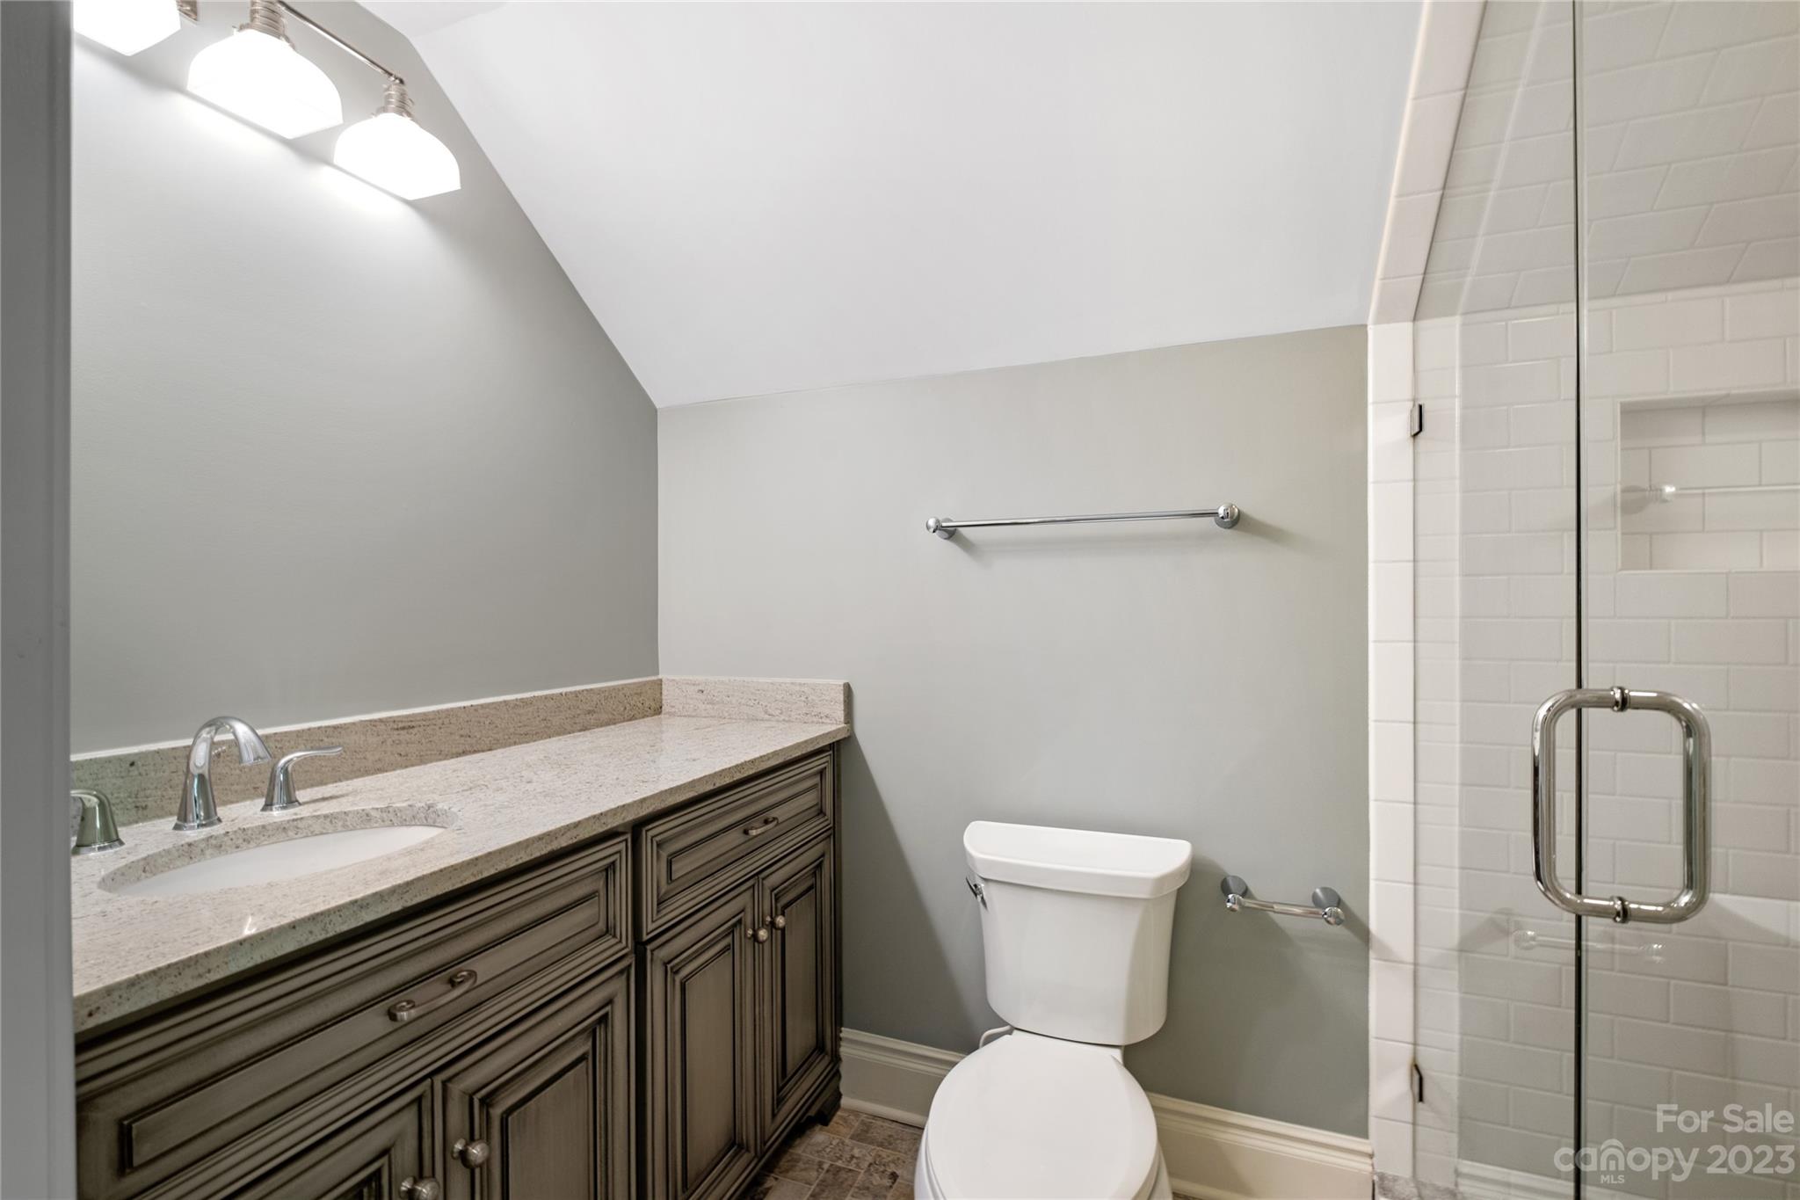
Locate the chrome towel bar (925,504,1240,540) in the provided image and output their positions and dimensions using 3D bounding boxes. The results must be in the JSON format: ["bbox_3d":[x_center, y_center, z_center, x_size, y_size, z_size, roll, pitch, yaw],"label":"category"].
[{"bbox_3d":[0.377,-0.168,1.617,0.662,0.052,0.095,0,0,21],"label":"chrome towel bar"}]

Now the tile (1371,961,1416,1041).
[{"bbox_3d":[0.943,0.765,1.437,0.074,0.150,0.010,0,0,21],"label":"tile"}]

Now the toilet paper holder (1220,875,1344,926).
[{"bbox_3d":[0.748,0.594,1.469,0.218,0.052,0.095,0,0,21],"label":"toilet paper holder"}]

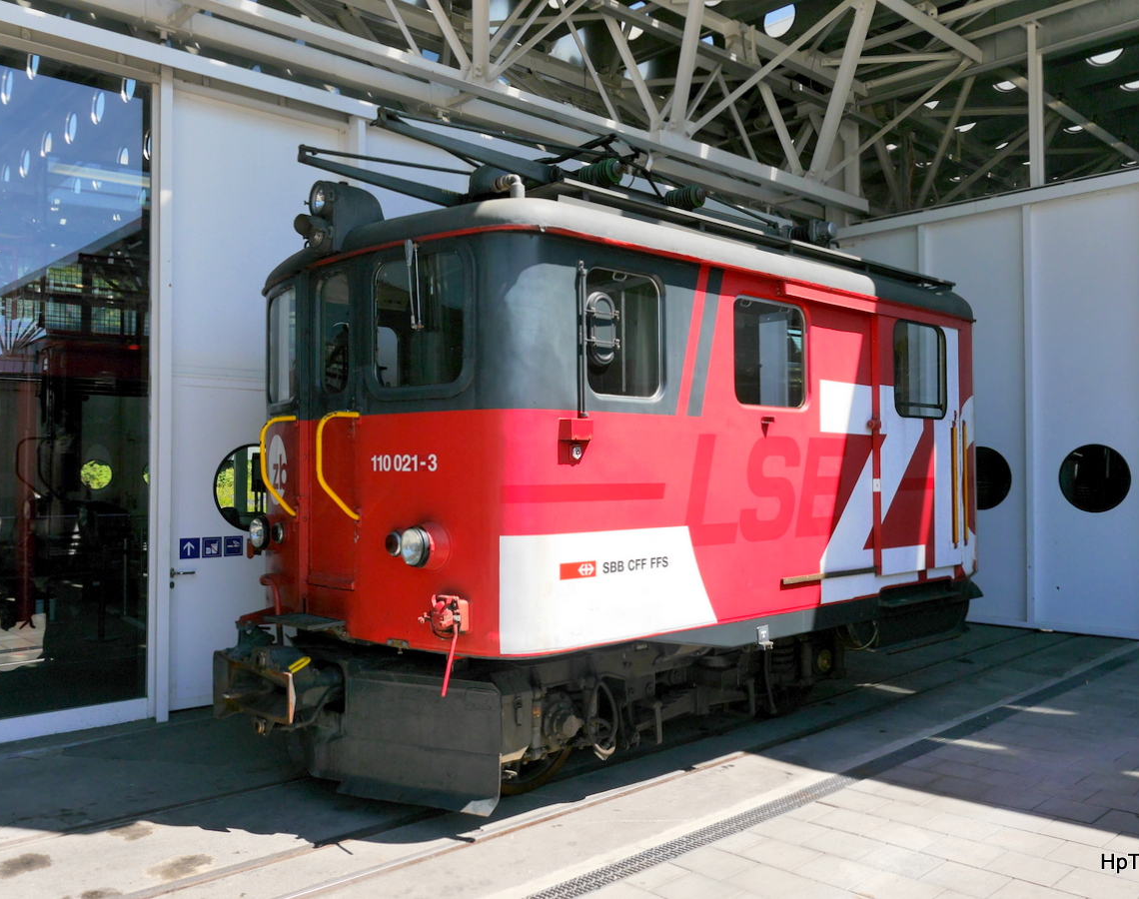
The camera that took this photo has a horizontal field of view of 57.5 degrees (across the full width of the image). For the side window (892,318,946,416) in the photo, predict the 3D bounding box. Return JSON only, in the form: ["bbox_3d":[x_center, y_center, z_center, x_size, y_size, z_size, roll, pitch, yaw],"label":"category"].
[{"bbox_3d":[2.381,-0.535,7.040,0.719,0.641,0.060,1,-1,-43],"label":"side window"}]

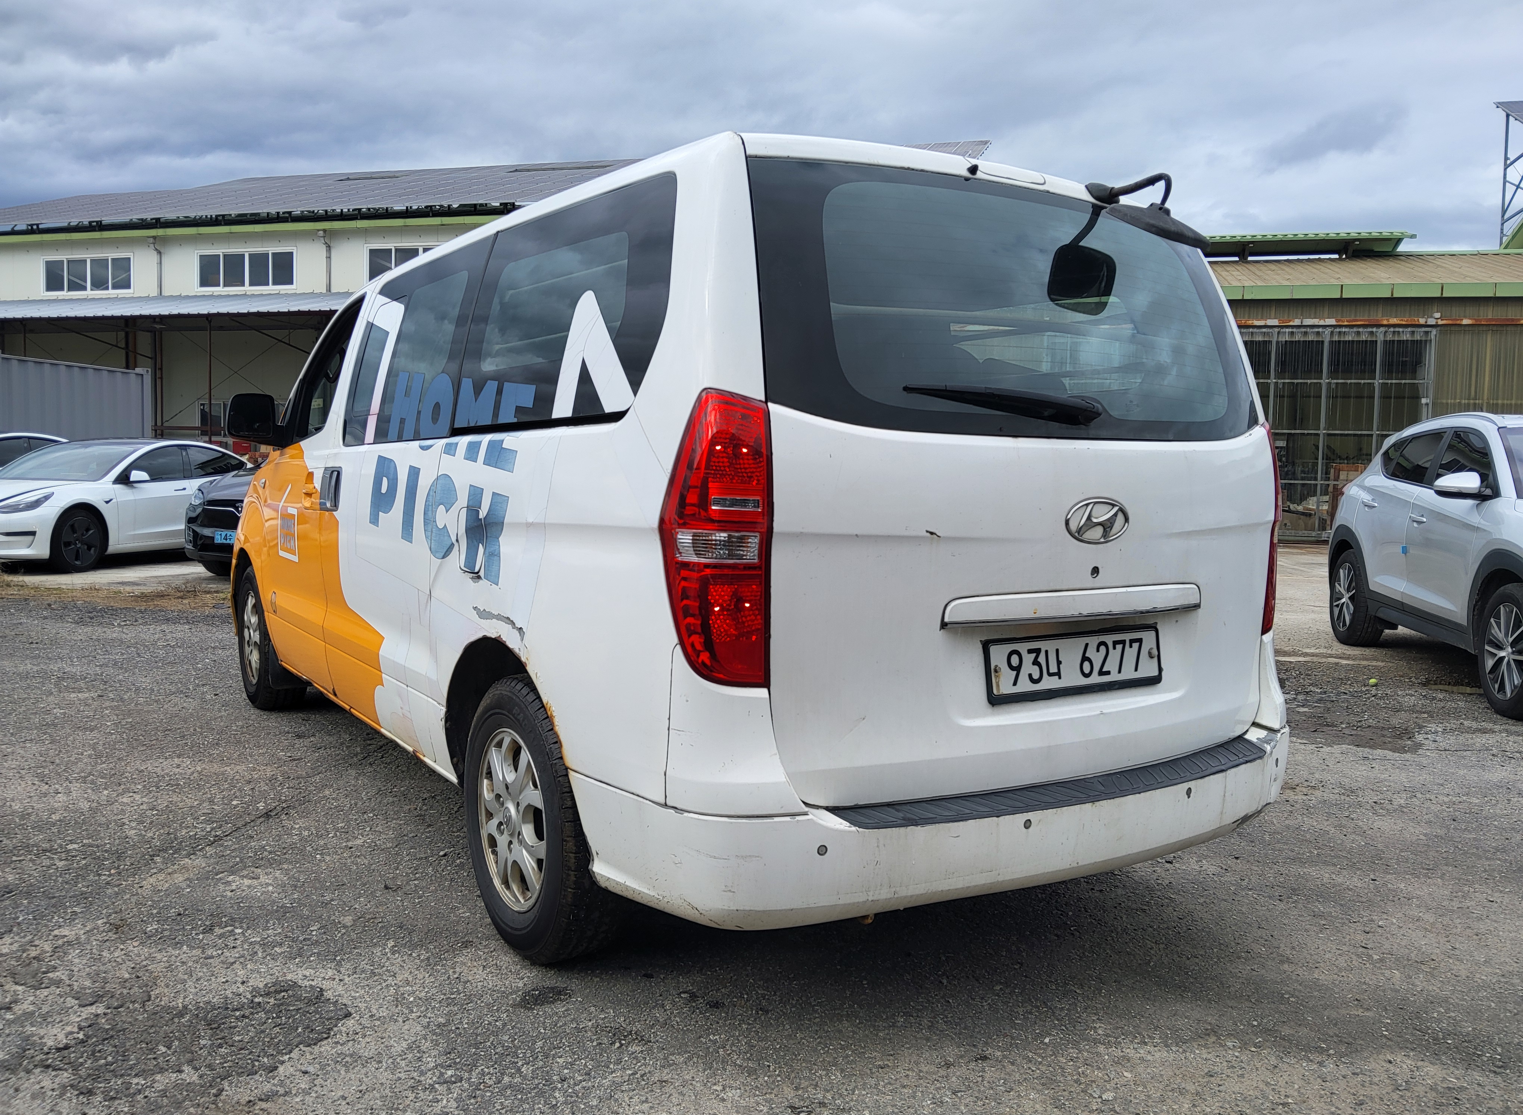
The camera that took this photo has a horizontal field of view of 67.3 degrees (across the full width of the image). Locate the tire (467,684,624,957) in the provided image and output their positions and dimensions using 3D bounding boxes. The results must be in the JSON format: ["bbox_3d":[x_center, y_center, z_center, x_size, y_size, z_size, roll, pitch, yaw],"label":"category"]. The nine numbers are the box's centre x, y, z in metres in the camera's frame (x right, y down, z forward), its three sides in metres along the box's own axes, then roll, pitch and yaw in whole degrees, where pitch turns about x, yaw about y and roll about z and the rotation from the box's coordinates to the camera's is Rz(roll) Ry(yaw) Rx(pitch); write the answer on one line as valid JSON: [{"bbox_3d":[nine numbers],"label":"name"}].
[{"bbox_3d":[-0.507,0.607,2.721,0.222,0.706,0.706,-1,5,-33],"label":"tire"}]

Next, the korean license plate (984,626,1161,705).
[{"bbox_3d":[0.669,0.225,2.411,0.529,0.126,0.025,-1,-2,-33],"label":"korean license plate"}]

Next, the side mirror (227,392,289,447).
[{"bbox_3d":[-2.007,-0.544,4.557,0.227,0.207,0.141,-1,5,-33],"label":"side mirror"}]

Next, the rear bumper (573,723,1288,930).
[{"bbox_3d":[0.578,0.523,2.569,1.915,0.242,0.565,-1,5,-33],"label":"rear bumper"}]

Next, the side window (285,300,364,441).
[{"bbox_3d":[-1.672,-0.709,4.376,0.060,0.514,0.806,15,-4,-33],"label":"side window"}]

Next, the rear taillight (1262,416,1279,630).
[{"bbox_3d":[1.312,-0.060,2.945,0.197,0.539,0.151,-2,2,-39],"label":"rear taillight"}]

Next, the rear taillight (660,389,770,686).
[{"bbox_3d":[-0.077,-0.026,2.030,0.197,0.539,0.151,-1,2,-28],"label":"rear taillight"}]

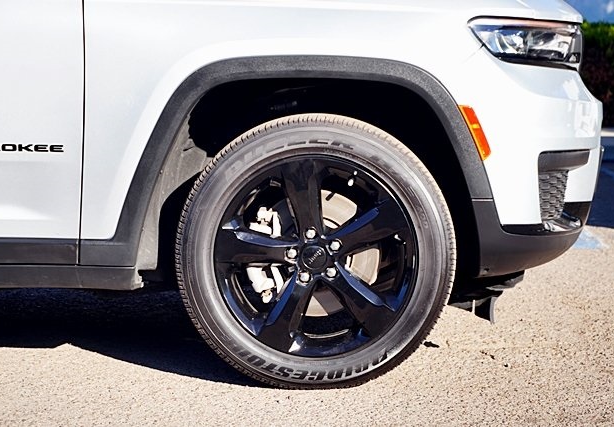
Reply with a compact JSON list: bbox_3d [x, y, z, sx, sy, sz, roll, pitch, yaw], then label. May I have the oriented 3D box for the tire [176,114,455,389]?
[{"bbox_3d":[0.035,0.103,3.691,0.770,0.765,0.272,1,7,5],"label":"tire"}]

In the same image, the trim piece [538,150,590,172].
[{"bbox_3d":[0.695,-0.142,3.606,0.195,0.062,0.055,-6,9,-39],"label":"trim piece"}]

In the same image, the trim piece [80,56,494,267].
[{"bbox_3d":[-0.062,-0.132,3.562,1.098,0.561,0.120,1,7,5],"label":"trim piece"}]

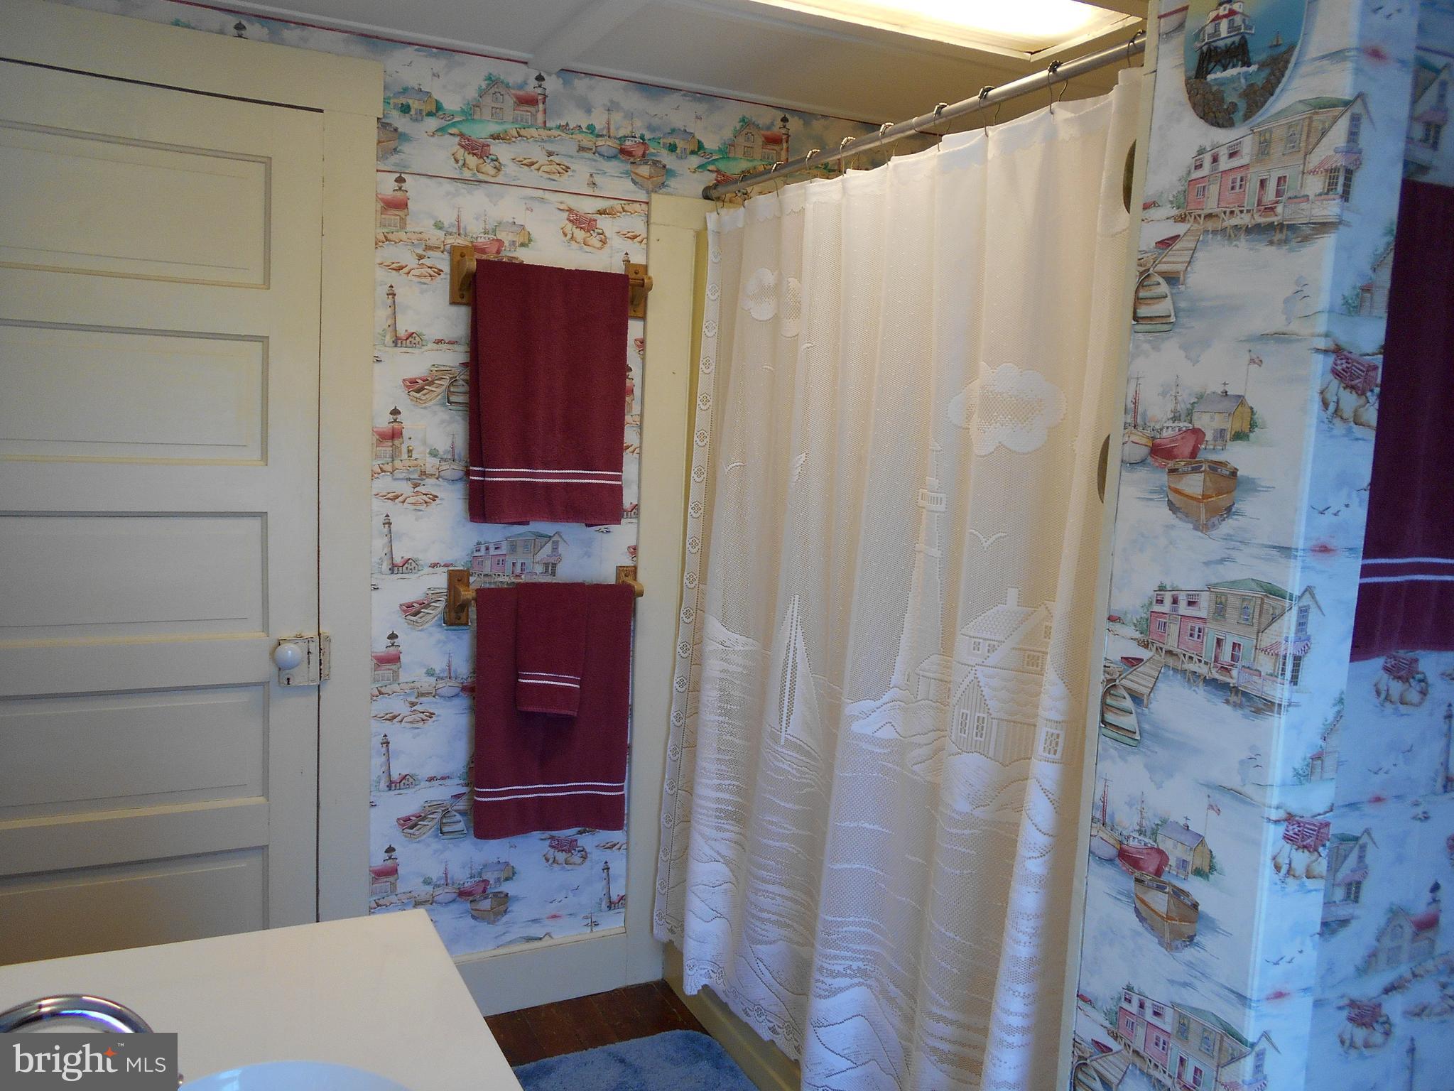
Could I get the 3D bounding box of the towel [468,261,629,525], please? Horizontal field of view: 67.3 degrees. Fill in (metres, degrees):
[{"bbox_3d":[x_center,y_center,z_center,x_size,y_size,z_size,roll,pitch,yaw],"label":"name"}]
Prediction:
[{"bbox_3d":[-0.393,-0.330,2.428,0.353,0.565,0.060,-1,7,-27],"label":"towel"}]

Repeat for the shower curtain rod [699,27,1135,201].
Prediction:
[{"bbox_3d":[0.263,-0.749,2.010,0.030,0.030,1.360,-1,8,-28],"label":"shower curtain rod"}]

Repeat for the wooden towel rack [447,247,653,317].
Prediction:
[{"bbox_3d":[-0.373,-0.586,2.427,0.457,0.121,0.082,-1,7,-27],"label":"wooden towel rack"}]

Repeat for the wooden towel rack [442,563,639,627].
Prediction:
[{"bbox_3d":[-0.403,0.119,2.503,0.457,0.122,0.082,-1,7,-27],"label":"wooden towel rack"}]

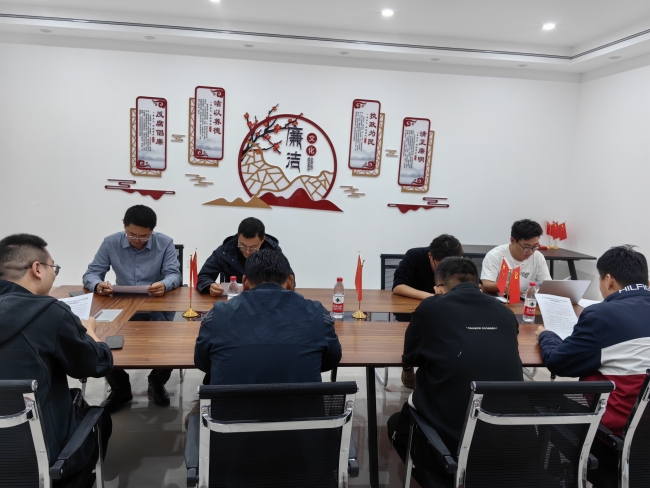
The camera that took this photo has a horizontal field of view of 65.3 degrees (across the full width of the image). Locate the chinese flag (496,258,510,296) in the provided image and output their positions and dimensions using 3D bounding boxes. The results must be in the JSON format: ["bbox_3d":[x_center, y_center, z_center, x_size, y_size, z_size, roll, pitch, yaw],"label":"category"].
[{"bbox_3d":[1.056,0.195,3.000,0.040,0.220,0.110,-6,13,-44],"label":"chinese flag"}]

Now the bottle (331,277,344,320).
[{"bbox_3d":[0.082,0.294,2.804,0.065,0.230,0.065,3,10,-4],"label":"bottle"}]

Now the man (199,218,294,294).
[{"bbox_3d":[-0.540,0.406,3.477,0.630,1.210,0.800,2,10,-8],"label":"man"}]

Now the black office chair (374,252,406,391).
[{"bbox_3d":[0.700,0.566,3.897,0.550,0.900,0.620,2,10,-7],"label":"black office chair"}]

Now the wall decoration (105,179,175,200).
[{"bbox_3d":[-2.018,-0.583,5.551,0.742,0.187,0.025,1,9,-7],"label":"wall decoration"}]

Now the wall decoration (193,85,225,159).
[{"bbox_3d":[-1.260,-1.308,5.519,0.315,0.773,0.030,1,9,-7],"label":"wall decoration"}]

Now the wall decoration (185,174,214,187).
[{"bbox_3d":[-1.435,-0.720,5.811,0.318,0.128,0.025,3,9,-5],"label":"wall decoration"}]

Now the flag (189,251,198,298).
[{"bbox_3d":[-0.714,0.167,2.759,0.042,0.236,0.200,3,9,-5],"label":"flag"}]

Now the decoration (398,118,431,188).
[{"bbox_3d":[1.006,-1.020,5.681,0.310,0.750,0.030,3,10,-4],"label":"decoration"}]

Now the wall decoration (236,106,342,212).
[{"bbox_3d":[-0.362,-0.985,5.834,1.245,1.177,0.045,3,9,-5],"label":"wall decoration"}]

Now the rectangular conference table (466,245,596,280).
[{"bbox_3d":[2.198,0.457,5.861,1.424,0.758,0.717,1,9,-7],"label":"rectangular conference table"}]

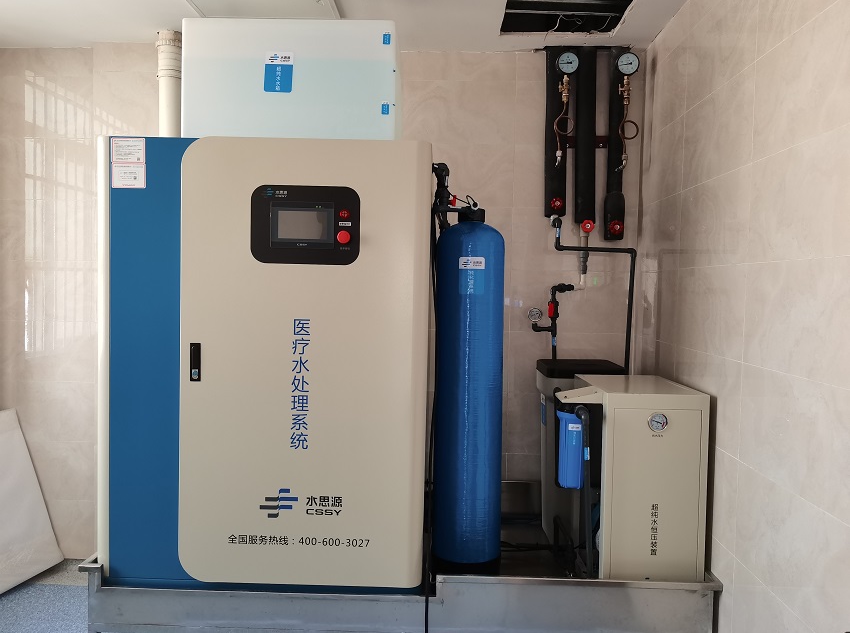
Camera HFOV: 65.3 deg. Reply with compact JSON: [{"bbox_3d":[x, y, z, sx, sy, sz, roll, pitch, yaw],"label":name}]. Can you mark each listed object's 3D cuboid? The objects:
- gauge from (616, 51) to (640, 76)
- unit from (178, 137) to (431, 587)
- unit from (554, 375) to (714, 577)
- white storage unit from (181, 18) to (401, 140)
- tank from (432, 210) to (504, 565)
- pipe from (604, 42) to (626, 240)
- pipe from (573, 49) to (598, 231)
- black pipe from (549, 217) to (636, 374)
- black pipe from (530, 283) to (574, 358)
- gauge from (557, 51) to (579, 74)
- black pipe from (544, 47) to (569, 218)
[{"bbox_3d":[0.891,-1.104,2.916,0.100,0.104,0.055,1,3,2],"label":"gauge"},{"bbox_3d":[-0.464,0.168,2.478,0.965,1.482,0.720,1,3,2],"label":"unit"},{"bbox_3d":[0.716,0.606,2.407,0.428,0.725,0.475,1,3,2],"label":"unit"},{"bbox_3d":[-0.458,-0.793,2.431,0.725,0.438,0.350,1,3,2],"label":"white storage unit"},{"bbox_3d":[0.168,0.299,2.561,0.258,1.352,0.260,1,3,2],"label":"tank"},{"bbox_3d":[0.870,-0.786,3.039,0.094,0.880,0.094,1,3,2],"label":"pipe"},{"bbox_3d":[0.740,-0.824,3.042,0.096,0.808,0.096,1,3,2],"label":"pipe"},{"bbox_3d":[0.769,-0.098,3.063,0.374,0.704,0.100,1,3,2],"label":"black pipe"},{"bbox_3d":[0.587,0.022,3.065,0.196,0.348,0.060,1,3,2],"label":"black pipe"},{"bbox_3d":[0.629,-1.109,2.926,0.100,0.104,0.055,1,3,2],"label":"gauge"},{"bbox_3d":[0.605,-0.846,3.046,0.096,0.768,0.096,1,3,2],"label":"black pipe"}]

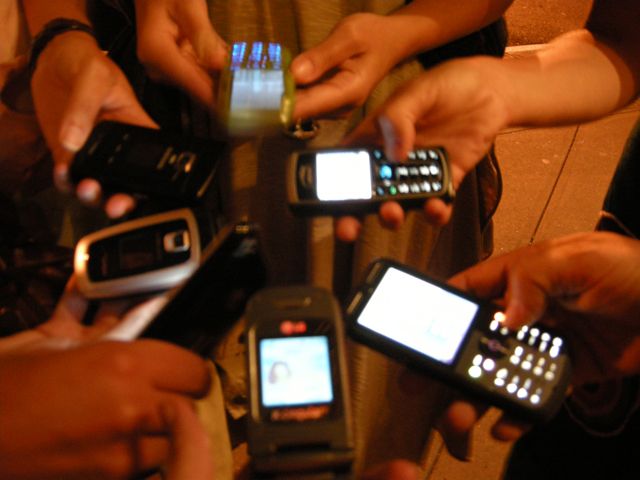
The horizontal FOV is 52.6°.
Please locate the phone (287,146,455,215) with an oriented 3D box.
[{"bbox_3d":[0.034,-0.041,0.437,0.105,0.018,0.044,-3,60,1],"label":"phone"}]

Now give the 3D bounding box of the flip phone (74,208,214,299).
[{"bbox_3d":[-0.139,0.011,0.499,0.090,0.019,0.046,-13,53,-5],"label":"flip phone"}]

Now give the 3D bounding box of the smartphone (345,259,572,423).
[{"bbox_3d":[0.071,0.050,0.341,0.110,0.015,0.048,23,57,12],"label":"smartphone"}]

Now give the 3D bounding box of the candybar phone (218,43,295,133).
[{"bbox_3d":[-0.046,-0.112,0.473,0.047,0.015,0.103,-1,51,-3],"label":"candybar phone"}]

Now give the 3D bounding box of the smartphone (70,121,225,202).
[{"bbox_3d":[-0.123,-0.056,0.470,0.098,0.017,0.048,11,61,11],"label":"smartphone"}]

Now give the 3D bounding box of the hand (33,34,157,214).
[{"bbox_3d":[-0.166,-0.085,0.475,0.086,0.070,0.125,-6,61,-3],"label":"hand"}]

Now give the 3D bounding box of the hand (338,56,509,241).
[{"bbox_3d":[0.072,-0.064,0.452,0.085,0.065,0.130,36,67,21],"label":"hand"}]

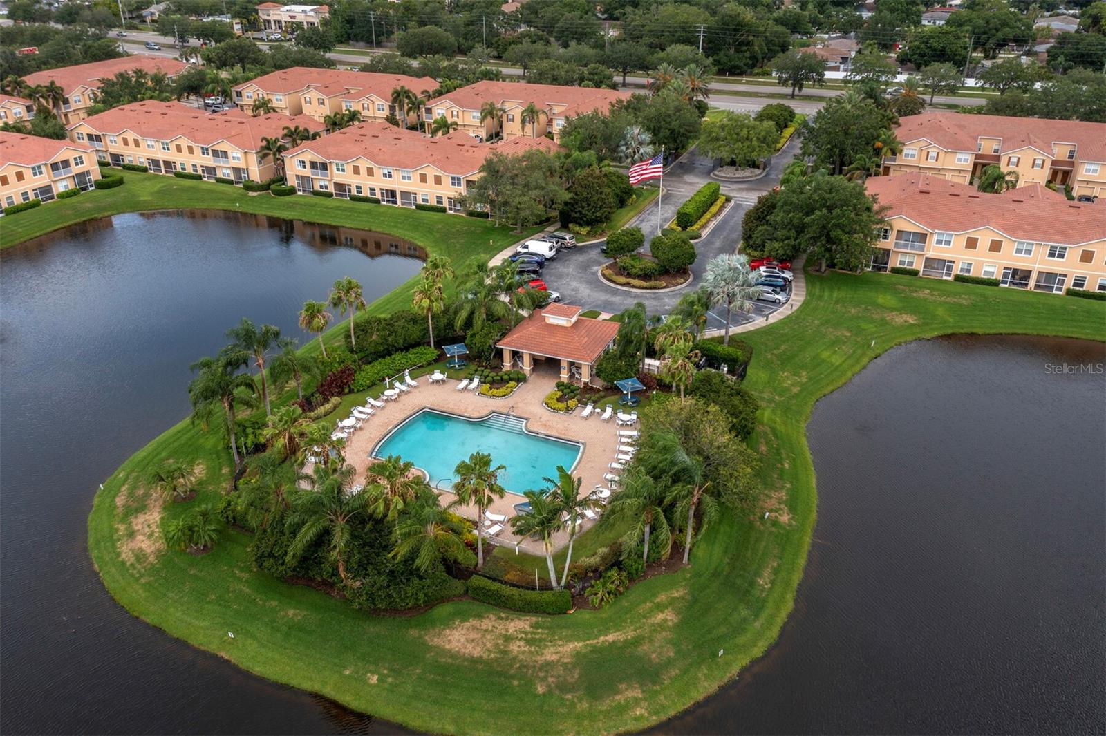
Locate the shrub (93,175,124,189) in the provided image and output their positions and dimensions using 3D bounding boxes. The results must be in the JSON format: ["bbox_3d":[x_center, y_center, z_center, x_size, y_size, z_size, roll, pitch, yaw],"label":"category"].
[{"bbox_3d":[-78.720,-33.040,152.340,4.400,1.200,5.000,17,34,30],"label":"shrub"}]

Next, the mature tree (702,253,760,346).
[{"bbox_3d":[18.909,-6.892,92.402,6.260,10.760,6.260,-1,28,0],"label":"mature tree"}]

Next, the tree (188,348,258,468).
[{"bbox_3d":[-26.319,3.556,69.396,5.200,10.300,5.200,0,28,0],"label":"tree"}]

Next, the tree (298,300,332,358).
[{"bbox_3d":[-25.051,-3.749,91.454,3.610,6.920,3.610,-1,28,0],"label":"tree"}]

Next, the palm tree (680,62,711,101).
[{"bbox_3d":[33.120,-65.512,201.548,7.130,11.100,7.130,-1,28,0],"label":"palm tree"}]

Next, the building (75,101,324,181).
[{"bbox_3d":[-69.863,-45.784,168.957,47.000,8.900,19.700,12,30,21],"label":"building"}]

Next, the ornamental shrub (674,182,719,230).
[{"bbox_3d":[22.943,-25.610,134.204,1.850,2.000,17.600,11,30,21],"label":"ornamental shrub"}]

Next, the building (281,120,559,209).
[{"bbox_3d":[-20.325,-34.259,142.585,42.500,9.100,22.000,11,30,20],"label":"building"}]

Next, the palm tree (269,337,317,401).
[{"bbox_3d":[-24.289,0.694,80.992,4.500,6.100,4.500,0,28,0],"label":"palm tree"}]

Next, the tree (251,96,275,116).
[{"bbox_3d":[-64.061,-57.479,191.043,5.800,5.400,5.800,11,30,20],"label":"tree"}]

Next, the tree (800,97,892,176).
[{"bbox_3d":[49.864,-38.707,146.966,14.000,12.800,14.000,0,28,0],"label":"tree"}]

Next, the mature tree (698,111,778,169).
[{"bbox_3d":[32.760,-39.721,151.851,13.500,9.800,13.000,0,28,0],"label":"mature tree"}]

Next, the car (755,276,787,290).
[{"bbox_3d":[27.520,-10.970,109.430,4.350,1.600,1.820,8,30,16],"label":"car"}]

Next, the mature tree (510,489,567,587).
[{"bbox_3d":[-1.050,12.370,60.270,3.870,8.440,3.870,-1,29,0],"label":"mature tree"}]

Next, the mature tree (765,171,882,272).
[{"bbox_3d":[34.650,-18.550,111.100,13.800,12.900,13.200,-1,29,0],"label":"mature tree"}]

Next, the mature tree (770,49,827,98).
[{"bbox_3d":[59.660,-71.370,209.280,12.590,11.010,12.590,-1,29,0],"label":"mature tree"}]

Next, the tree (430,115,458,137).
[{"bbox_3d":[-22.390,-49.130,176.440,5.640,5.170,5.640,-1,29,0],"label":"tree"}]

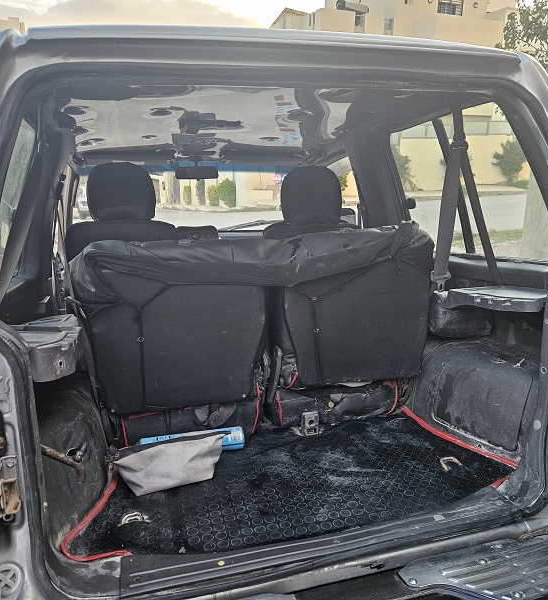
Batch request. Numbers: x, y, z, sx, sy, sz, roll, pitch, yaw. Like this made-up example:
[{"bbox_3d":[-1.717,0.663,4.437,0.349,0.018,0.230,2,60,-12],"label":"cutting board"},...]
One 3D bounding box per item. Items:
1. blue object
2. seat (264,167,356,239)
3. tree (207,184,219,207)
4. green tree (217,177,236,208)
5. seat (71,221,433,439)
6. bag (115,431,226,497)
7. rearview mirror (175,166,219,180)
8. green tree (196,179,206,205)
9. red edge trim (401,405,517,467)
[{"bbox_3d":[-0.255,0.453,1.680,0.320,0.048,0.075,-6,12,-16],"label":"blue object"},{"bbox_3d":[0.135,-0.120,2.670,0.520,1.050,0.700,-5,12,-13],"label":"seat"},{"bbox_3d":[-4.513,-7.668,39.000,0.950,1.650,0.950,-5,12,-13],"label":"tree"},{"bbox_3d":[-3.351,-7.585,37.500,1.400,2.250,1.400,-5,12,-13],"label":"green tree"},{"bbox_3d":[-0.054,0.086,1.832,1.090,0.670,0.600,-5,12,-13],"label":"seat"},{"bbox_3d":[-0.295,0.459,1.508,0.310,0.110,0.120,-6,13,-20],"label":"bag"},{"bbox_3d":[-0.427,-0.697,2.930,0.240,0.070,0.040,-2,12,1],"label":"rearview mirror"},{"bbox_3d":[-5.524,-8.268,40.500,0.800,2.000,0.800,-5,12,-13],"label":"green tree"},{"bbox_3d":[0.571,0.420,1.738,0.080,0.030,0.500,-8,13,-26],"label":"red edge trim"}]

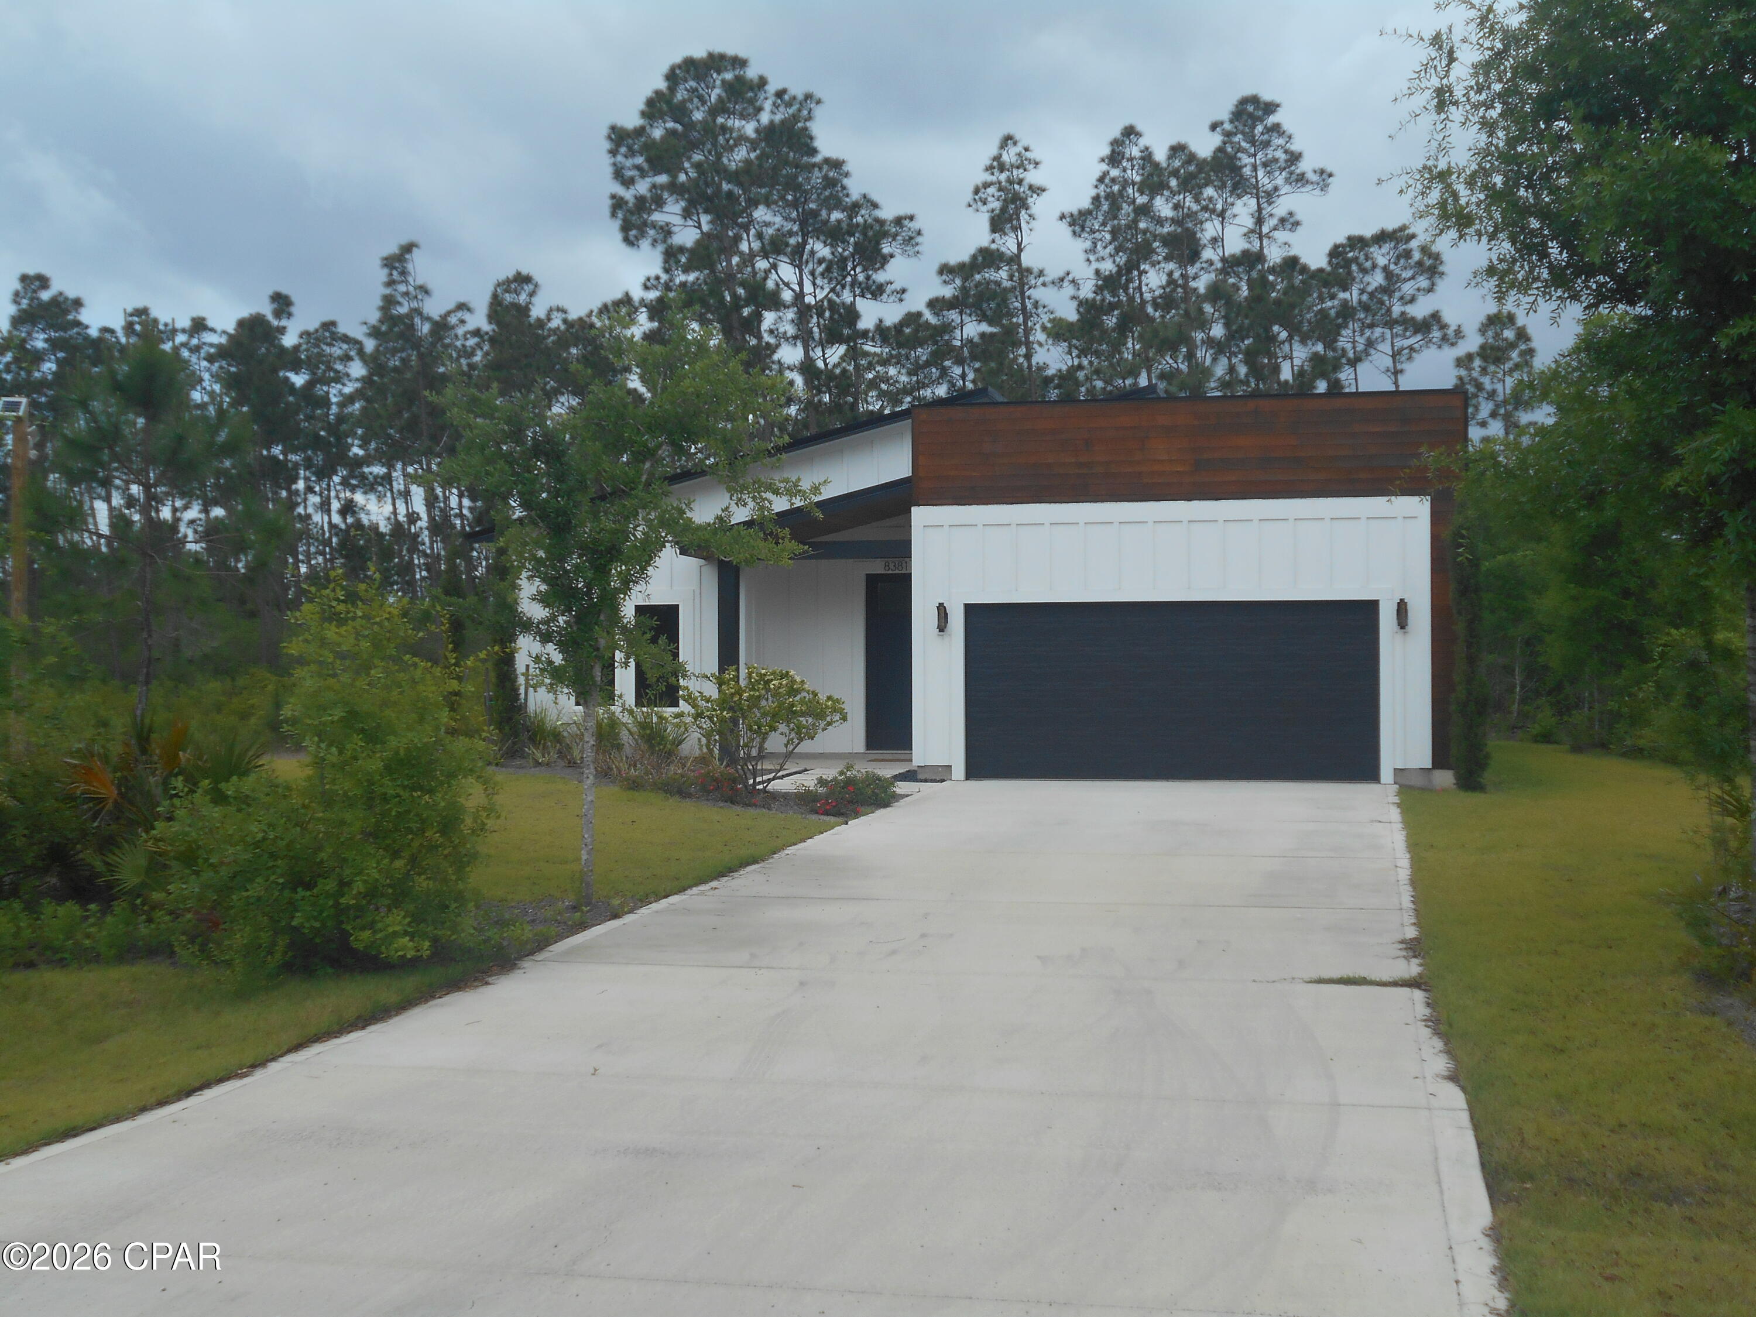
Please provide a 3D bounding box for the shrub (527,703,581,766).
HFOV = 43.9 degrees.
[{"bbox_3d":[-4.190,0.993,28.200,0.740,0.780,0.700,0,0,12],"label":"shrub"}]

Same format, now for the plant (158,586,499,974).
[{"bbox_3d":[-3.430,0.660,13.500,2.100,2.330,1.900,0,0,12],"label":"plant"}]

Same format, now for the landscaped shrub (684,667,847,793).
[{"bbox_3d":[-1.290,0.812,24.600,1.820,1.430,1.600,0,0,12],"label":"landscaped shrub"}]

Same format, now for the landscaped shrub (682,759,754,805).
[{"bbox_3d":[-1.750,1.320,23.900,0.780,0.450,0.720,0,0,12],"label":"landscaped shrub"}]

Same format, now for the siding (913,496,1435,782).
[{"bbox_3d":[3.397,-0.190,25.780,6.100,3.320,0.170,0,0,12],"label":"siding"}]

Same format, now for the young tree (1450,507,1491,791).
[{"bbox_3d":[6.720,-0.109,24.700,0.460,3.220,0.460,0,0,12],"label":"young tree"}]

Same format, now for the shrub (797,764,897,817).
[{"bbox_3d":[-0.290,1.330,22.600,1.020,0.500,0.900,0,0,12],"label":"shrub"}]

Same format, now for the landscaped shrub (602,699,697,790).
[{"bbox_3d":[-2.860,1.045,27.000,1.170,1.000,1.050,0,0,12],"label":"landscaped shrub"}]

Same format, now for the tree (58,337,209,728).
[{"bbox_3d":[-7.450,-0.950,22.000,1.600,4.800,1.600,0,0,12],"label":"tree"}]

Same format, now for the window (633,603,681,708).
[{"bbox_3d":[-2.930,-0.036,29.000,0.640,1.390,0.120,0,0,12],"label":"window"}]

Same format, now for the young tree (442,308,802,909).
[{"bbox_3d":[-1.800,-0.360,15.600,2.600,4.200,2.500,0,0,0],"label":"young tree"}]

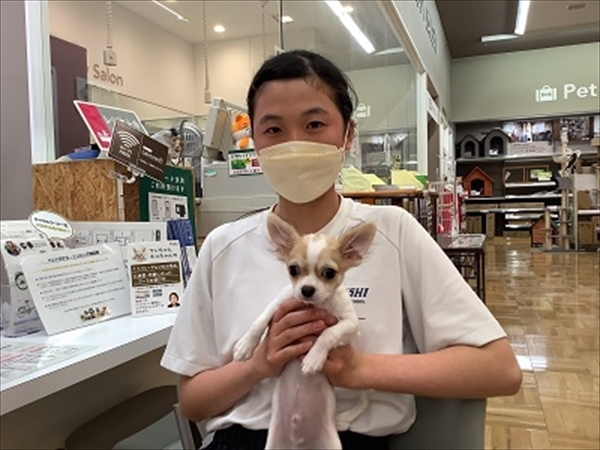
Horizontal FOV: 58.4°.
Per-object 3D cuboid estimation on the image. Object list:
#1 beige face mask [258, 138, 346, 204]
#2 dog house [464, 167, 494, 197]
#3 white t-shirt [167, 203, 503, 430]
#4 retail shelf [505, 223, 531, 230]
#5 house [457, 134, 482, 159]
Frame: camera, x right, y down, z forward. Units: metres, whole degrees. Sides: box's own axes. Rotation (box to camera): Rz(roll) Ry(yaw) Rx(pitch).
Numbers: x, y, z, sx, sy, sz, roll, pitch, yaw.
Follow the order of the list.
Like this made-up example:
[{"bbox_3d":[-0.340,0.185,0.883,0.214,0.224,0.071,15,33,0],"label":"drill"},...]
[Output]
[{"bbox_3d":[0.003,-0.079,0.800,0.134,0.098,0.075,-3,3,5],"label":"beige face mask"},{"bbox_3d":[4.721,-1.122,14.119,0.770,0.770,0.850,-1,2,20],"label":"dog house"},{"bbox_3d":[0.052,0.143,0.890,0.560,0.390,0.290,-1,0,0],"label":"white t-shirt"},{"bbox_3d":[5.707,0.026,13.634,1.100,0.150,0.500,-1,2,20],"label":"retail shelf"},{"bbox_3d":[4.472,-2.017,14.113,0.630,0.630,0.750,-1,2,20],"label":"house"}]

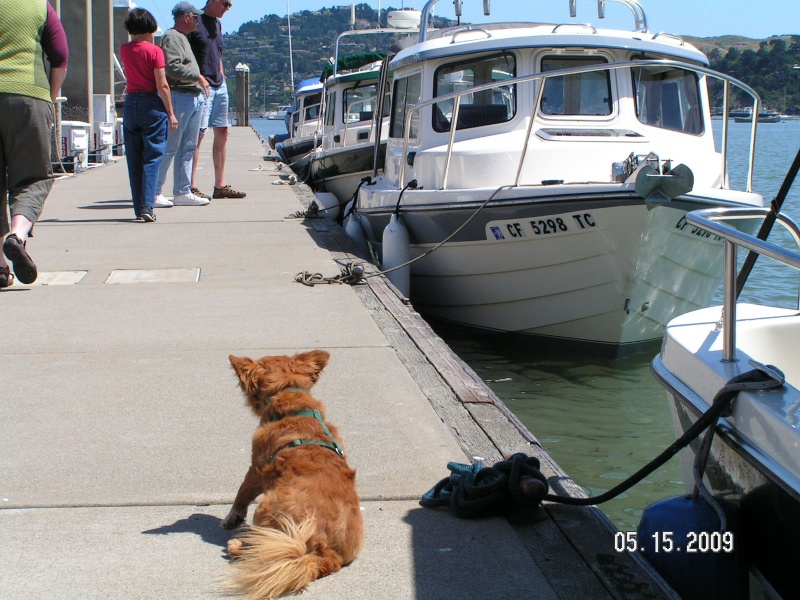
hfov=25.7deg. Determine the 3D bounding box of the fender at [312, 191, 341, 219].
[{"bbox_3d":[-0.844,-1.012,19.502,0.350,0.370,0.350,-1,6,-5],"label":"fender"}]

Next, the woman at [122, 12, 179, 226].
[{"bbox_3d":[-1.930,-1.420,13.506,0.450,1.630,0.360,3,7,27],"label":"woman"}]

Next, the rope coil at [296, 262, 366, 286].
[{"bbox_3d":[-0.340,-0.131,8.584,0.350,0.100,0.270,-1,6,-5],"label":"rope coil"}]

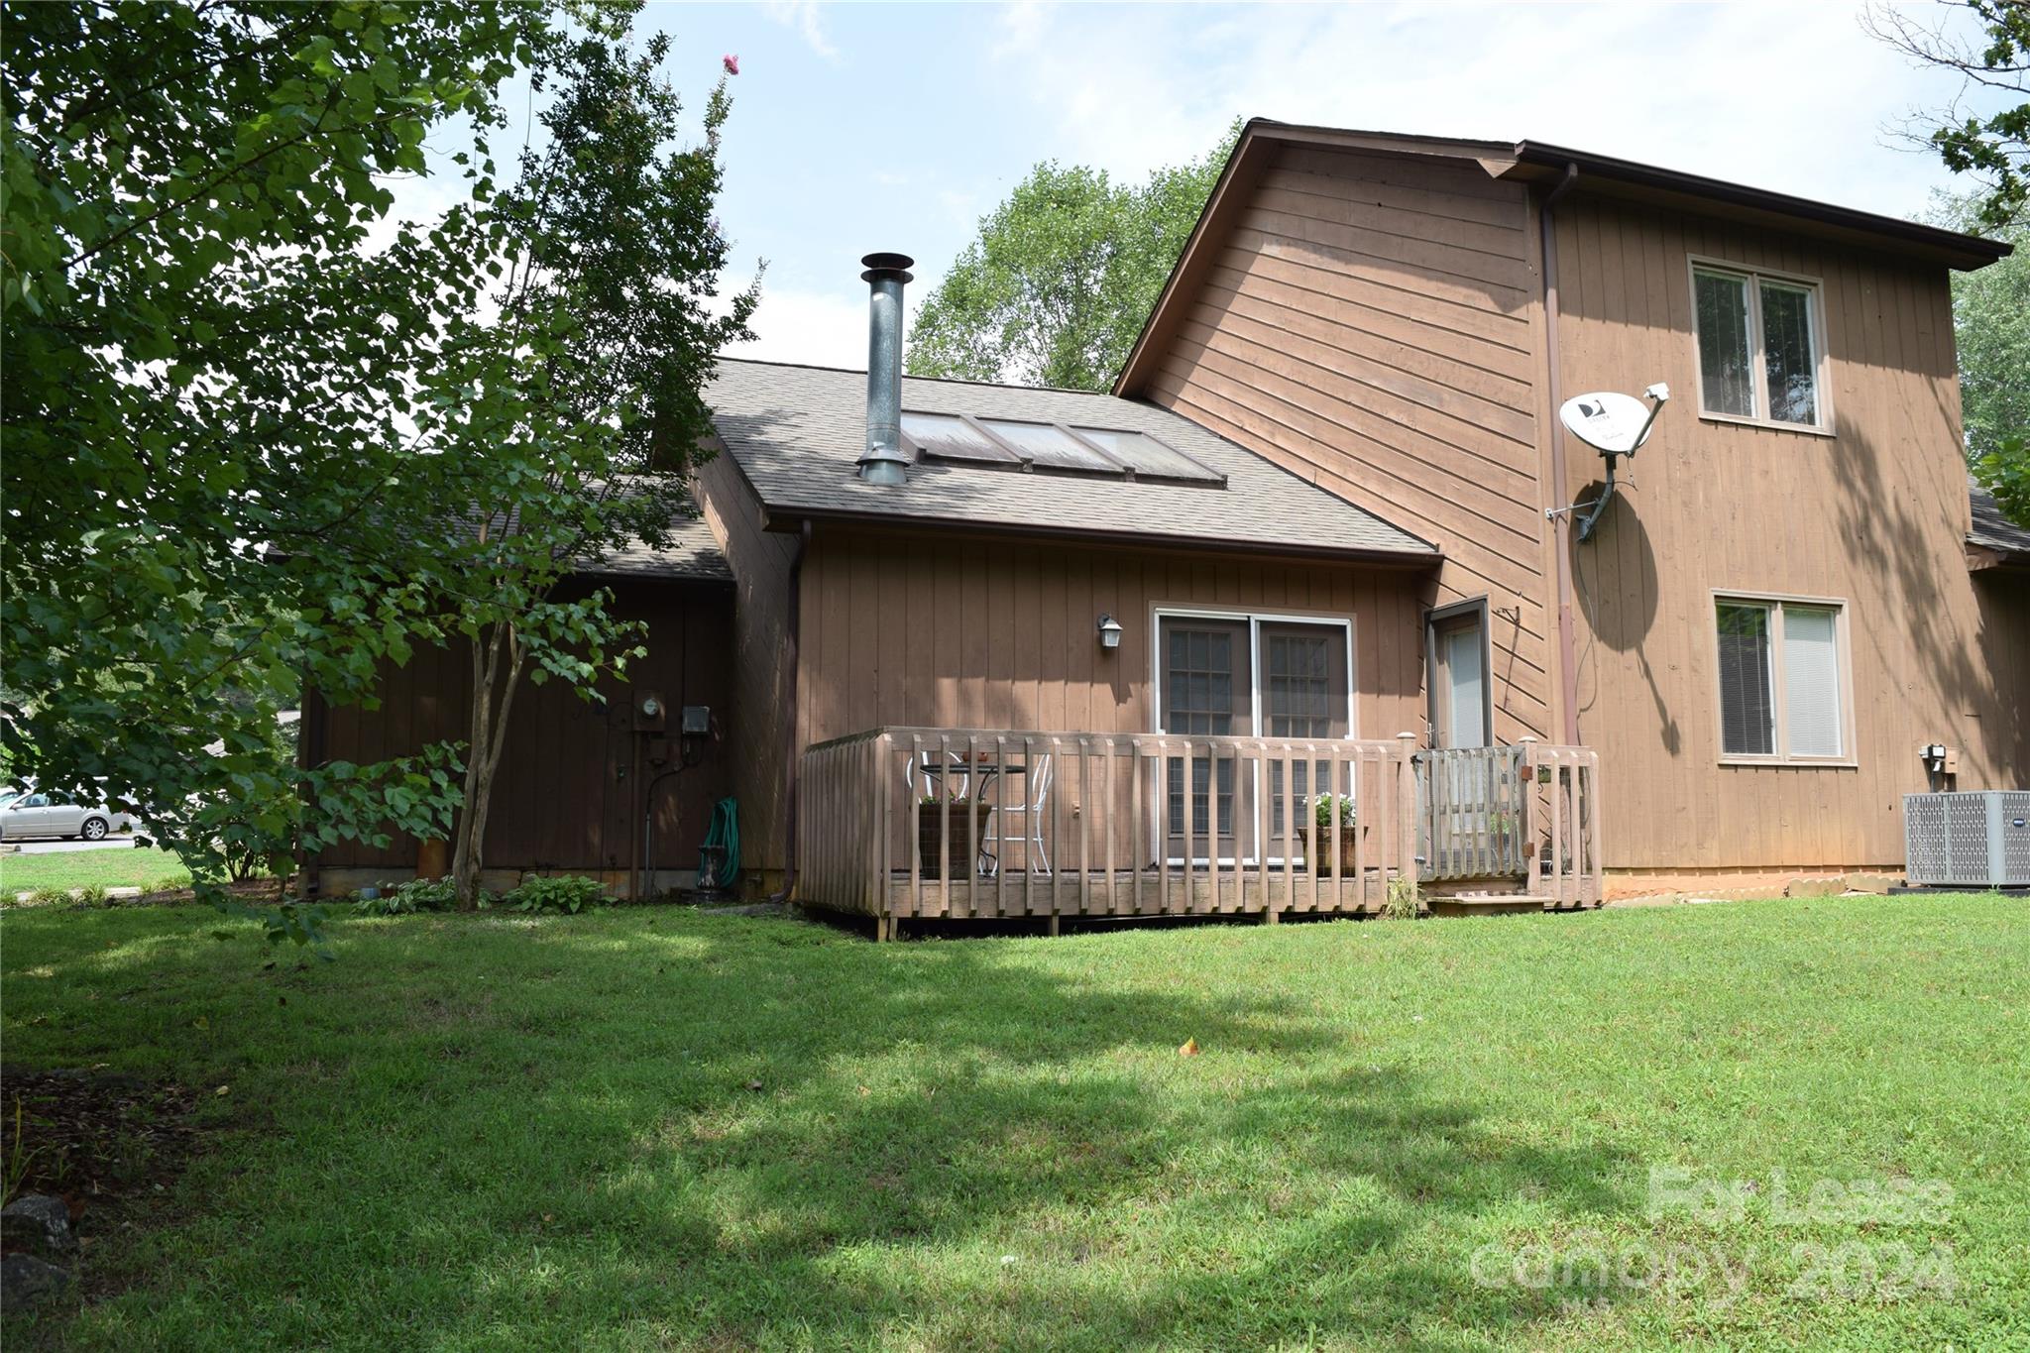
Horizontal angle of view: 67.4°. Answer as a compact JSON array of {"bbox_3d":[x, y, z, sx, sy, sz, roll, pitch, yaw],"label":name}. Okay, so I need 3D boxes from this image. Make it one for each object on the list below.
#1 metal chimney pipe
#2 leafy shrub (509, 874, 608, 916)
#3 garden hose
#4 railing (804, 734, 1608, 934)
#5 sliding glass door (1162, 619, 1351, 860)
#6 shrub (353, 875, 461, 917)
[{"bbox_3d":[-1.028,-2.437,12.025,0.457,1.889,0.452,0,-6,0],"label":"metal chimney pipe"},{"bbox_3d":[-3.574,1.678,11.895,0.754,0.322,0.653,2,-7,-21],"label":"leafy shrub"},{"bbox_3d":[-2.466,1.384,12.756,0.334,0.779,0.221,2,-7,-21],"label":"garden hose"},{"bbox_3d":[1.320,1.103,10.822,5.347,1.216,2.080,2,-7,-21],"label":"railing"},{"bbox_3d":[1.974,0.501,12.234,1.824,2.010,0.121,2,-7,-21],"label":"sliding glass door"},{"bbox_3d":[-4.593,1.640,11.501,0.739,0.322,0.653,2,-7,-21],"label":"shrub"}]

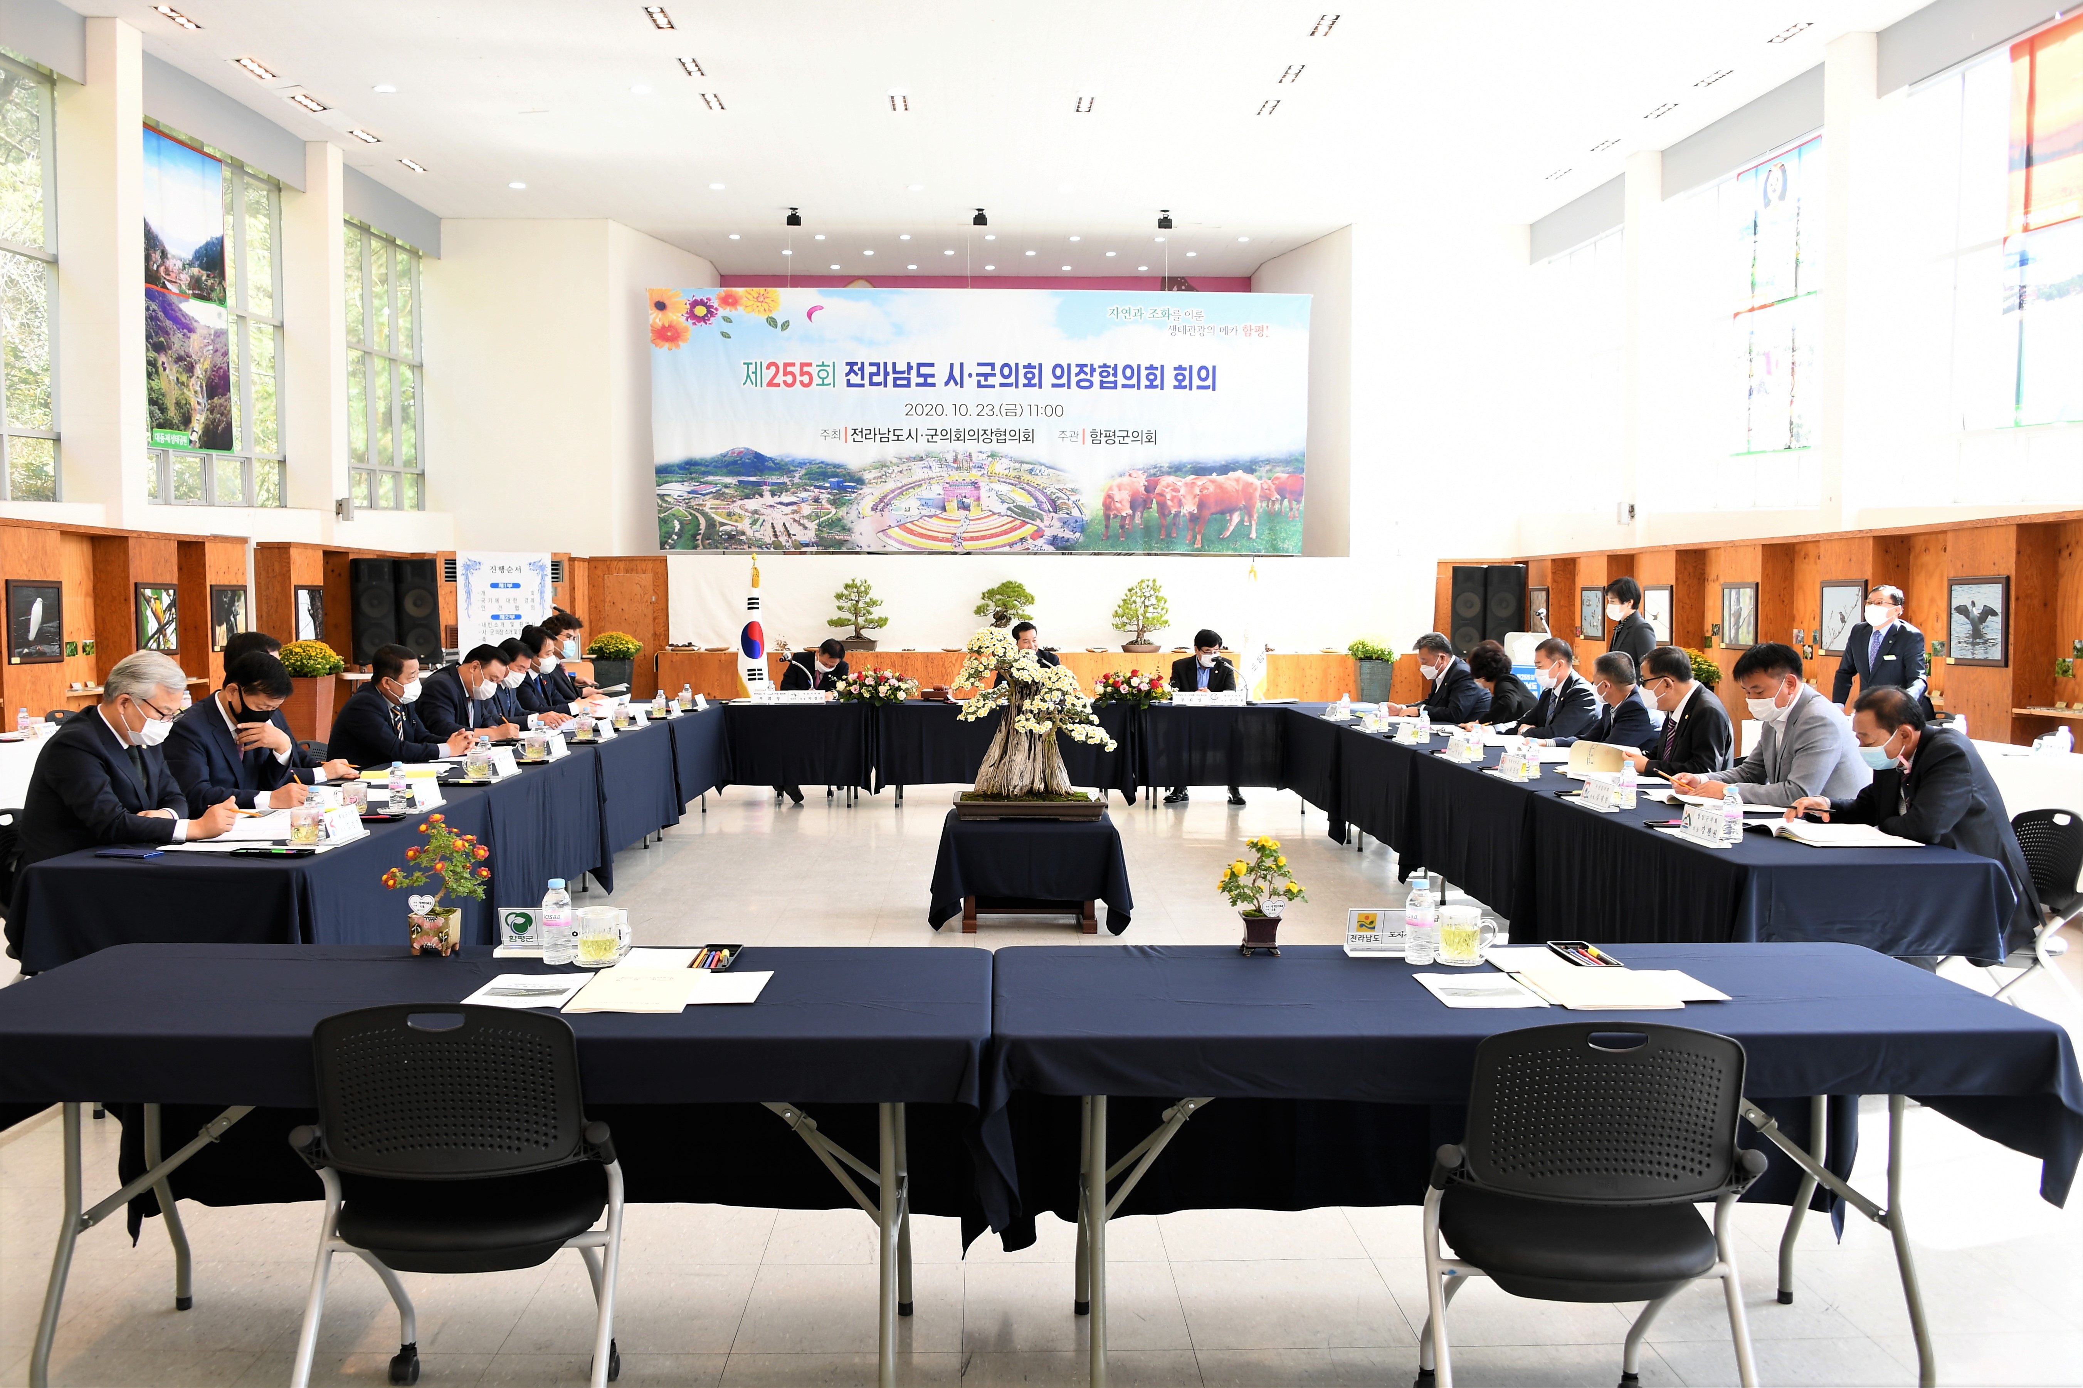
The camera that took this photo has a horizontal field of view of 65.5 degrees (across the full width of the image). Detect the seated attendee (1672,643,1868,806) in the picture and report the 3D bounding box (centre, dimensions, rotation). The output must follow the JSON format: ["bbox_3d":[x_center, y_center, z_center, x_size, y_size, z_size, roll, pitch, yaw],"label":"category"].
[{"bbox_3d":[2.676,0.499,5.950,0.800,1.335,0.550,0,3,-9],"label":"seated attendee"}]

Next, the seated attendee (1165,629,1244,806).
[{"bbox_3d":[1.227,0.162,12.197,0.560,1.255,0.920,0,3,0],"label":"seated attendee"}]

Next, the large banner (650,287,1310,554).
[{"bbox_3d":[-0.691,-3.175,19.142,7.678,3.052,0.060,0,3,-2],"label":"large banner"}]

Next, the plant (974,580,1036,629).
[{"bbox_3d":[-0.415,-0.900,18.575,0.720,0.815,0.600,0,3,-2],"label":"plant"}]

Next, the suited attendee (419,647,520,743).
[{"bbox_3d":[-3.037,0.352,8.432,0.680,1.240,0.510,1,3,6],"label":"suited attendee"}]

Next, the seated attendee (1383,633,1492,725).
[{"bbox_3d":[2.528,0.269,10.200,0.780,1.300,0.540,0,3,-8],"label":"seated attendee"}]

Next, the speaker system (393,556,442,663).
[{"bbox_3d":[-6.510,-0.858,16.900,0.490,1.110,0.460,-1,4,-18],"label":"speaker system"}]

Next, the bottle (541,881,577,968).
[{"bbox_3d":[-1.006,0.474,3.369,0.061,0.170,0.061,0,3,-2],"label":"bottle"}]

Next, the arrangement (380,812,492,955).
[{"bbox_3d":[-1.287,0.405,3.456,0.225,0.297,0.190,0,3,-5],"label":"arrangement"}]

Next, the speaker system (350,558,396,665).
[{"bbox_3d":[-6.931,-0.854,16.786,0.450,1.090,0.470,-1,3,-17],"label":"speaker system"}]

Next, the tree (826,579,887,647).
[{"bbox_3d":[-1.964,-0.861,17.300,0.640,0.780,0.500,0,3,-2],"label":"tree"}]

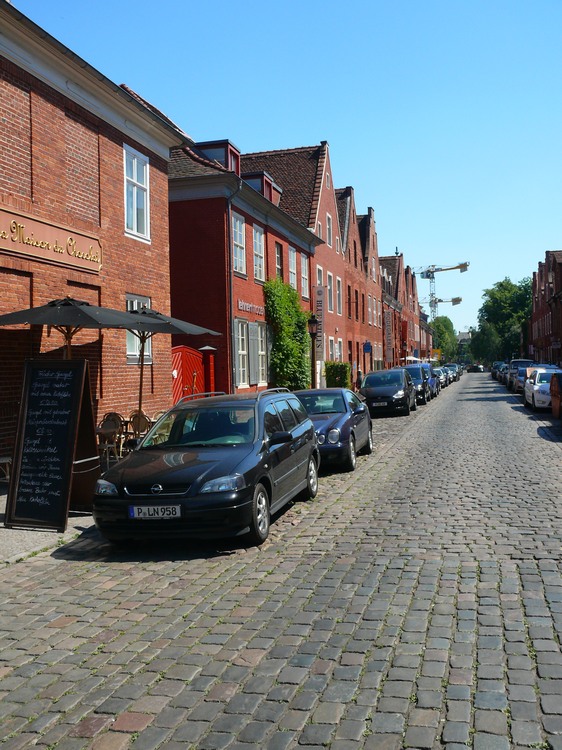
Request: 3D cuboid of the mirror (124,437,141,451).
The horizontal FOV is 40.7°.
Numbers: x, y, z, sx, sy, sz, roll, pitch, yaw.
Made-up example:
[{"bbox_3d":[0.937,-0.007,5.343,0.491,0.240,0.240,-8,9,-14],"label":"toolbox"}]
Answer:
[{"bbox_3d":[-1.730,0.805,8.900,0.210,0.160,0.140,-1,1,14],"label":"mirror"}]

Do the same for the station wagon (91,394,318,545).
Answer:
[{"bbox_3d":[-0.700,0.985,9.370,1.720,1.500,4.290,-2,0,14],"label":"station wagon"}]

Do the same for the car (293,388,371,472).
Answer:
[{"bbox_3d":[0.790,1.000,15.150,1.730,1.380,4.580,-2,0,14],"label":"car"}]

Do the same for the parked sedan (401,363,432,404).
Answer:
[{"bbox_3d":[6.041,0.458,35.734,1.810,1.700,4.400,-1,1,14],"label":"parked sedan"}]

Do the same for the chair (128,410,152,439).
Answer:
[{"bbox_3d":[-2.810,1.209,15.150,0.470,0.890,0.540,-1,1,14],"label":"chair"}]

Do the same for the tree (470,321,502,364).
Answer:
[{"bbox_3d":[36.808,-5.199,135.966,6.000,9.150,6.000,-1,1,15],"label":"tree"}]

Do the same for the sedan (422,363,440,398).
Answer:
[{"bbox_3d":[7.421,0.335,41.031,1.800,1.780,4.350,-1,1,14],"label":"sedan"}]

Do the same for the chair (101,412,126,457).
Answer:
[{"bbox_3d":[-3.430,1.223,15.400,0.470,0.890,0.540,-1,1,14],"label":"chair"}]

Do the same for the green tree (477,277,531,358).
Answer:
[{"bbox_3d":[42.088,-9.631,141.913,11.000,17.630,11.000,-1,1,15],"label":"green tree"}]

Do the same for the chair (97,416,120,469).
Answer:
[{"bbox_3d":[-3.040,1.233,13.200,0.470,0.890,0.540,-1,1,14],"label":"chair"}]

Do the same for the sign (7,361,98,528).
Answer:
[{"bbox_3d":[-2.592,0.767,8.842,0.790,1.860,0.930,-1,1,18],"label":"sign"}]

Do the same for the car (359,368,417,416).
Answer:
[{"bbox_3d":[4.040,0.655,28.750,1.860,1.650,4.680,-2,0,15],"label":"car"}]

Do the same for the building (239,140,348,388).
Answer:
[{"bbox_3d":[-2.231,-5.117,39.094,9.500,12.900,8.200,-1,1,15],"label":"building"}]

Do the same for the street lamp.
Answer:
[{"bbox_3d":[1.040,-0.173,23.715,0.330,3.420,0.330,-1,1,14],"label":"street lamp"}]

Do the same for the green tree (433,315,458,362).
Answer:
[{"bbox_3d":[30.179,-5.755,141.958,6.200,10.400,6.200,-1,1,15],"label":"green tree"}]

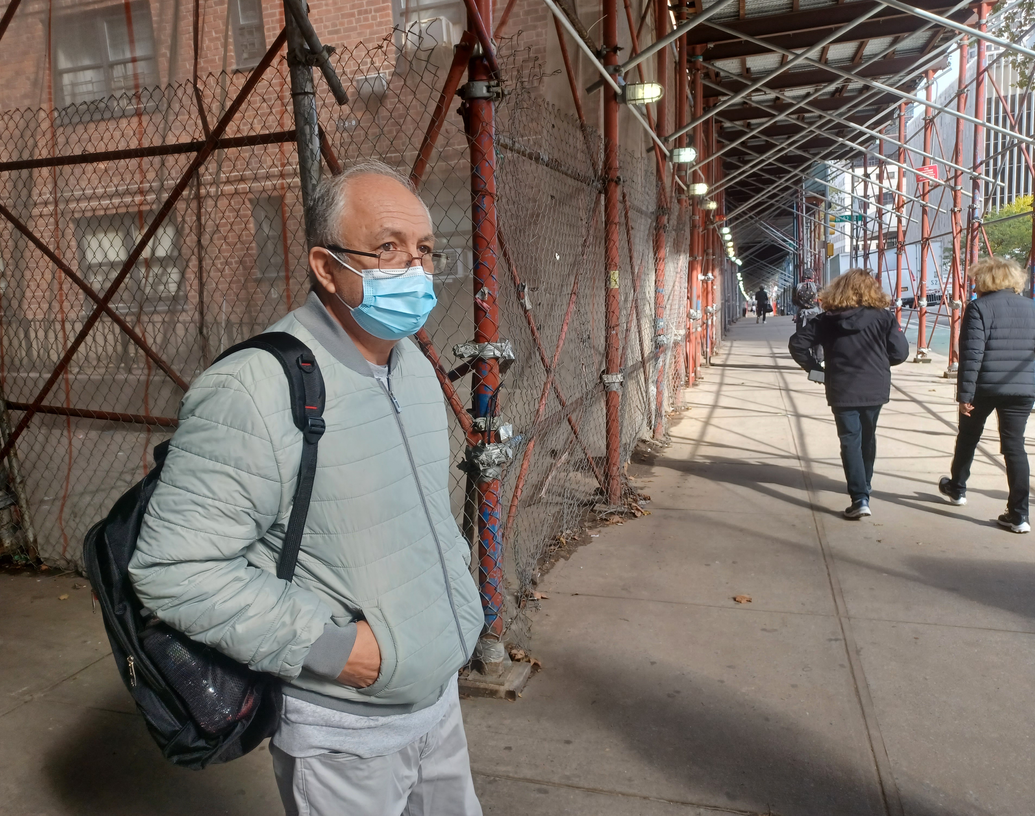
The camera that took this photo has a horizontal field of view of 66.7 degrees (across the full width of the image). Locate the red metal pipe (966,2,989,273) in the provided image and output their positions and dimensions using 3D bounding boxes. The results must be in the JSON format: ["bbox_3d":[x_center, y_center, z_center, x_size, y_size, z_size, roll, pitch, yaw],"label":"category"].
[{"bbox_3d":[6.812,-3.111,11.690,0.110,5.512,0.110,0,9,17],"label":"red metal pipe"}]

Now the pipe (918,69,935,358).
[{"bbox_3d":[8.061,-3.726,15.471,0.110,5.609,0.110,0,8,17],"label":"pipe"}]

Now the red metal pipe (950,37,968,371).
[{"bbox_3d":[7.194,-3.200,12.774,0.110,5.366,0.110,-1,9,17],"label":"red metal pipe"}]

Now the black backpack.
[{"bbox_3d":[-0.485,0.205,1.250,0.340,0.600,0.330,3,10,37],"label":"black backpack"}]

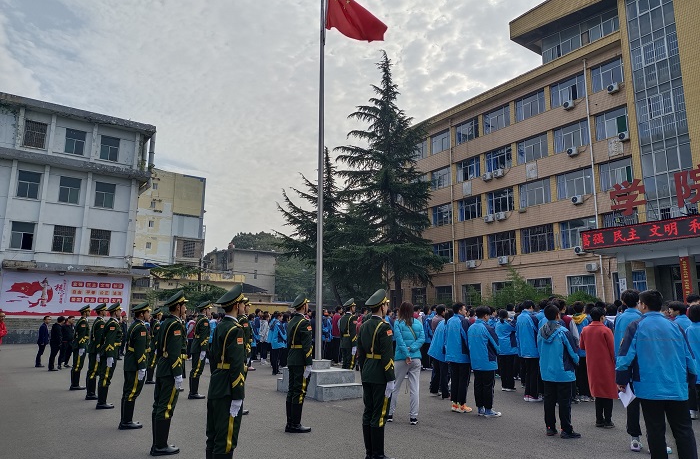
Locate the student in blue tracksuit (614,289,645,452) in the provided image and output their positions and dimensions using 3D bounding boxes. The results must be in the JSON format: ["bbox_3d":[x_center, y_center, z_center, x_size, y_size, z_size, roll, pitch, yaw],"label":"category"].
[{"bbox_3d":[3.485,1.668,6.104,0.360,1.865,0.520,8,-13,-39],"label":"student in blue tracksuit"}]

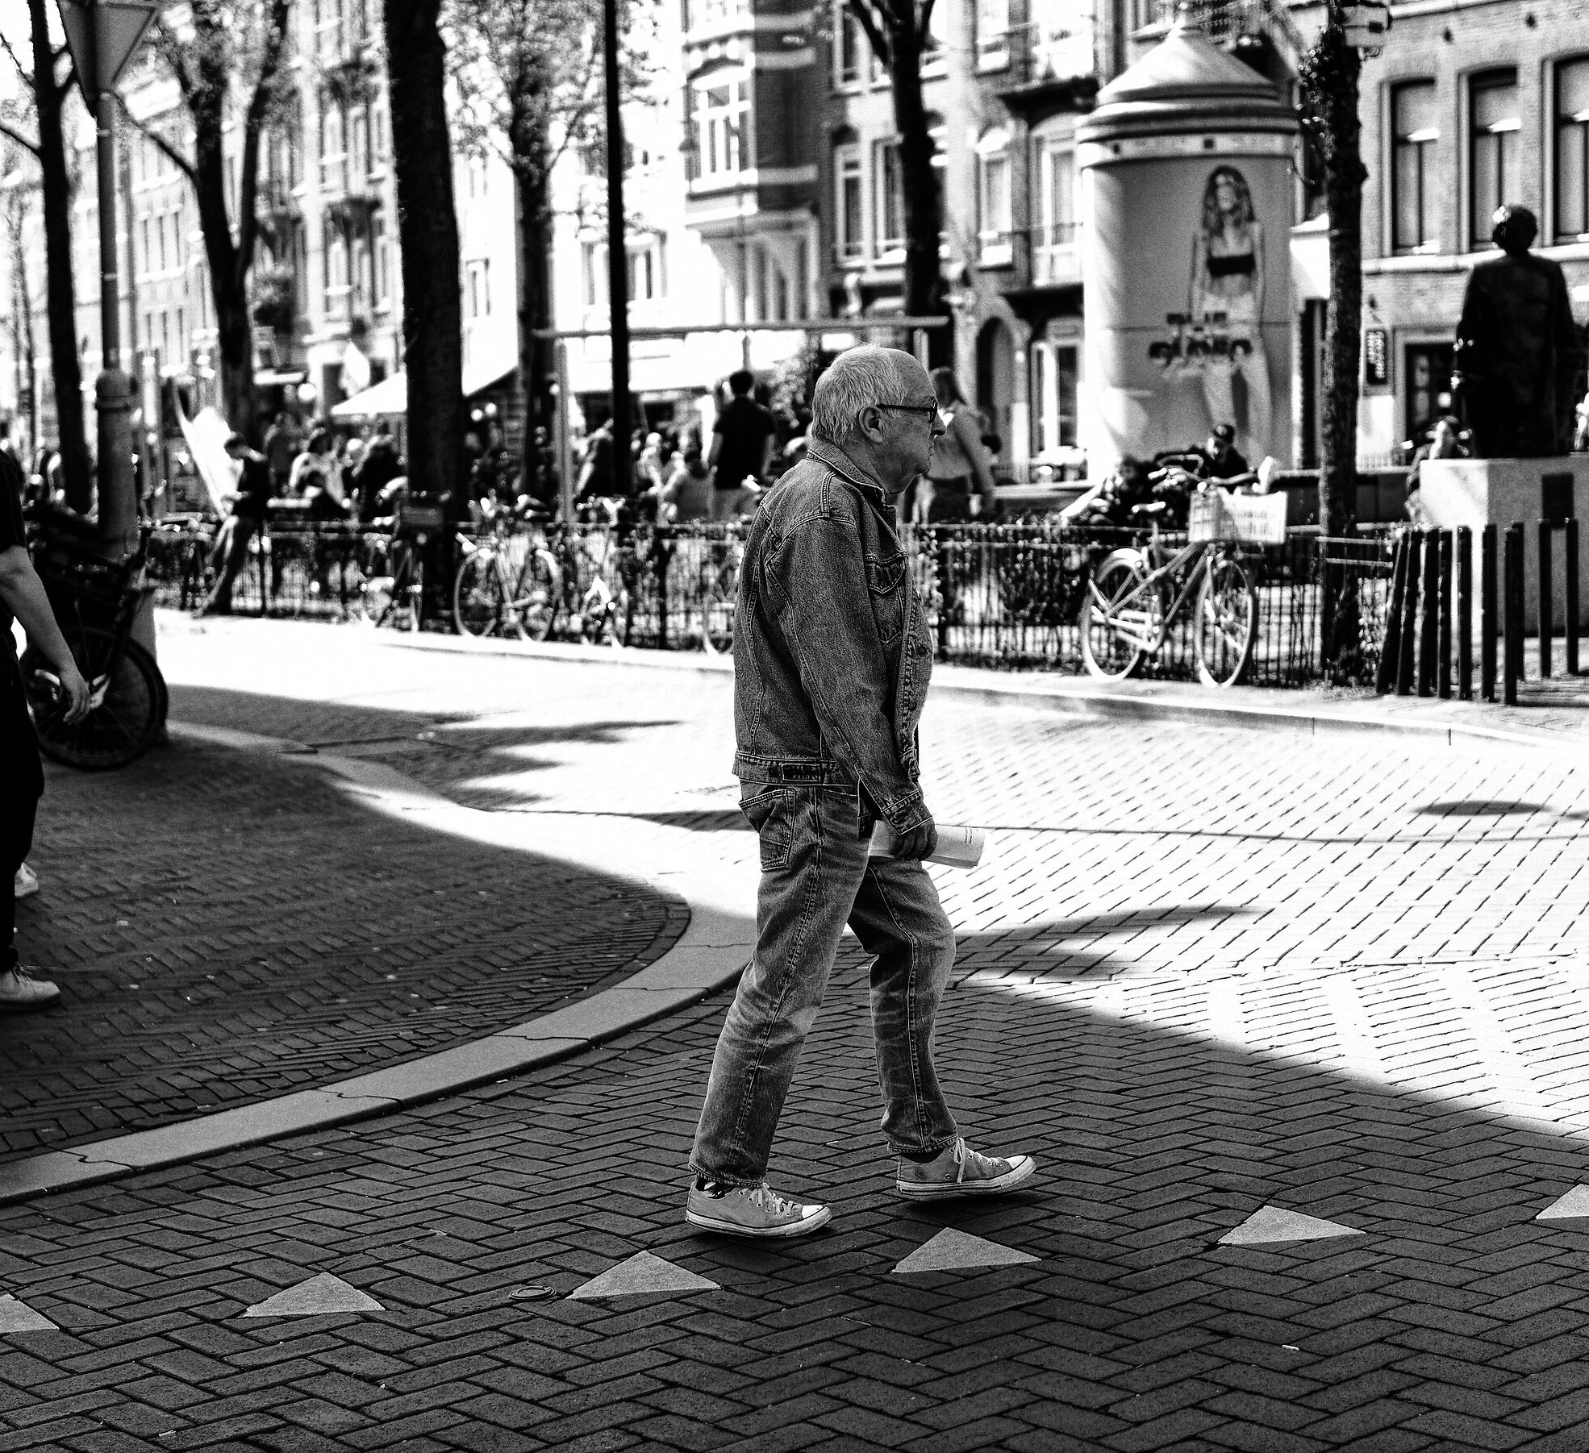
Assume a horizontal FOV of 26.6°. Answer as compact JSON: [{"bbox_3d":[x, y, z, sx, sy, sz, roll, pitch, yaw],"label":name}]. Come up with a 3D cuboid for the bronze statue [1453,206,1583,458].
[{"bbox_3d":[4.554,-2.487,21.168,0.750,1.573,0.600,-4,6,-25],"label":"bronze statue"}]

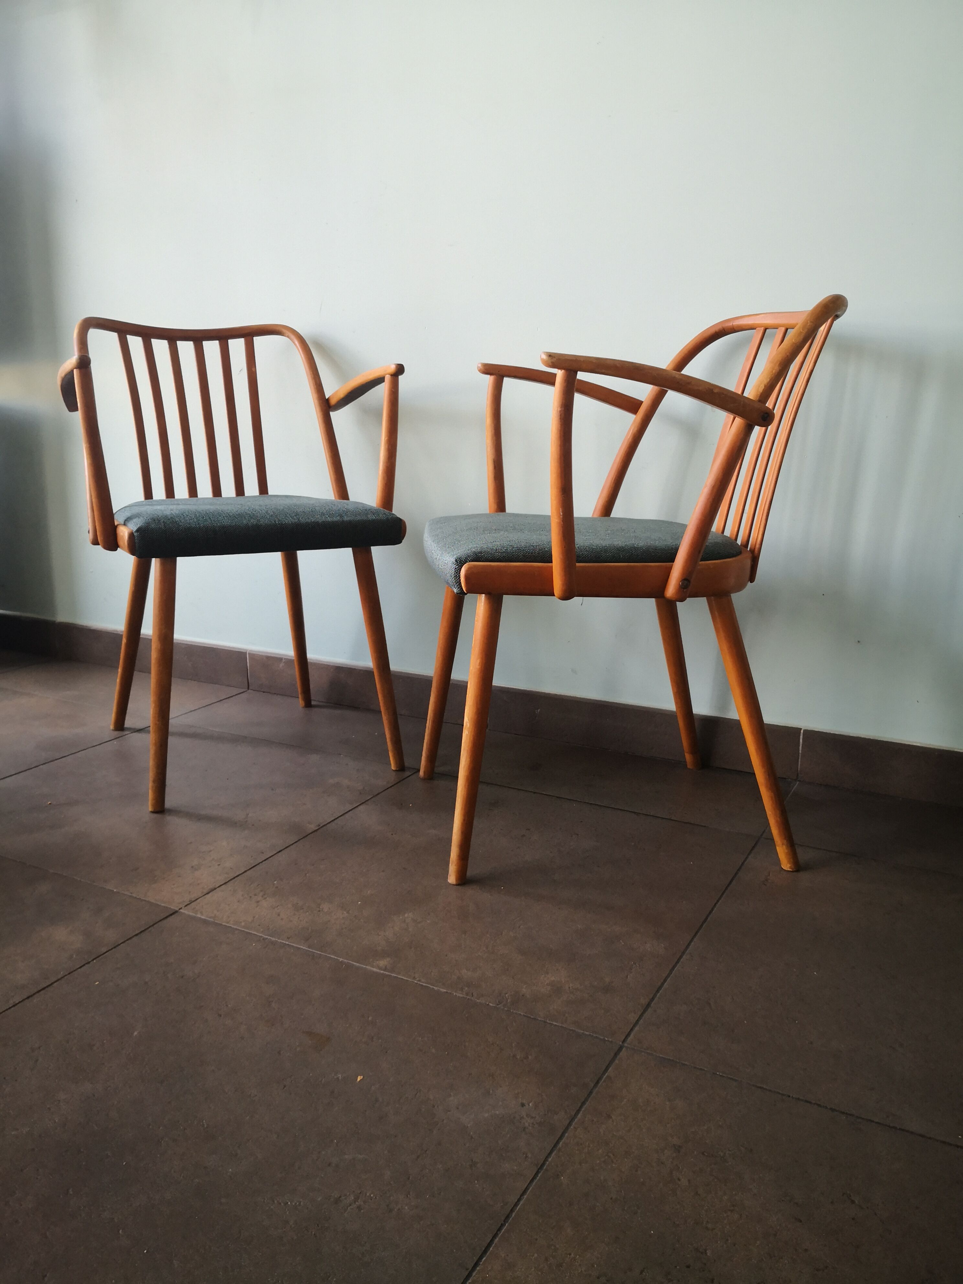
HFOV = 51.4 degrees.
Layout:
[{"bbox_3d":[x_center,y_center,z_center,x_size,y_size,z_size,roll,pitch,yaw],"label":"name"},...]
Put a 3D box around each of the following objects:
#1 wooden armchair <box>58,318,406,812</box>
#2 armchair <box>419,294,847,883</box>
[{"bbox_3d":[-0.462,-0.185,1.854,0.550,0.785,0.565,-6,15,-29],"label":"wooden armchair"},{"bbox_3d":[0.208,-0.102,1.523,0.565,0.785,0.550,-1,13,-8],"label":"armchair"}]

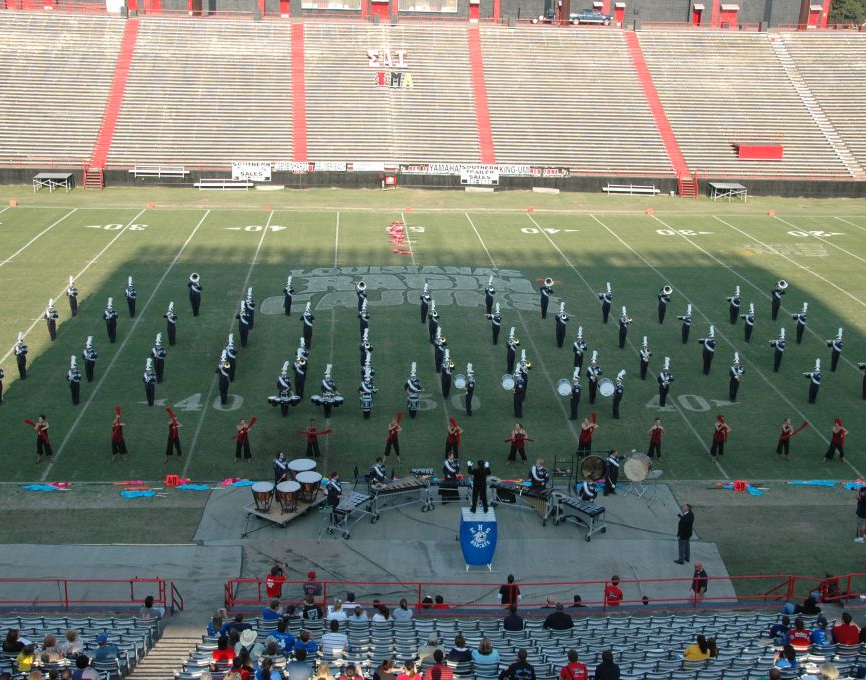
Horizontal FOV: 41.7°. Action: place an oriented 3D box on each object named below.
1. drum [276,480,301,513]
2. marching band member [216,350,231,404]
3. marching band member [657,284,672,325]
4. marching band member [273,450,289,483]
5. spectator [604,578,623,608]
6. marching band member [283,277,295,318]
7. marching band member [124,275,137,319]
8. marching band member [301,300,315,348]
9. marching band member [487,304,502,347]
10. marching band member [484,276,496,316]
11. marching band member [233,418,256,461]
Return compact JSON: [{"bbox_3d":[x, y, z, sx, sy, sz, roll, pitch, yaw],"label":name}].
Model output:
[{"bbox_3d":[-4.422,4.795,34.731,0.770,0.780,0.770,0,17,-4],"label":"drum"},{"bbox_3d":[-7.946,1.467,43.205,0.600,2.140,0.680,-2,18,-12],"label":"marching band member"},{"bbox_3d":[11.143,-1.727,55.026,0.600,1.880,0.700,0,17,-4],"label":"marching band member"},{"bbox_3d":[-4.745,4.192,35.140,0.550,1.620,0.500,-15,23,-42],"label":"marching band member"},{"bbox_3d":[4.534,6.792,28.926,0.520,1.720,0.380,0,17,-4],"label":"spectator"},{"bbox_3d":[-7.068,-2.142,55.969,0.550,1.994,0.500,-1,17,-9],"label":"marching band member"},{"bbox_3d":[-14.587,-2.080,55.069,0.530,2.055,0.500,-3,17,-13],"label":"marching band member"},{"bbox_3d":[-5.447,-0.585,49.713,0.640,2.100,0.600,0,17,-4],"label":"marching band member"},{"bbox_3d":[2.753,-0.665,50.866,0.640,1.930,0.540,4,17,7],"label":"marching band member"},{"bbox_3d":[2.904,-2.240,57.126,0.536,1.957,0.618,0,17,-4],"label":"marching band member"},{"bbox_3d":[-6.550,3.460,39.277,0.780,1.635,0.480,-1,17,-9],"label":"marching band member"}]

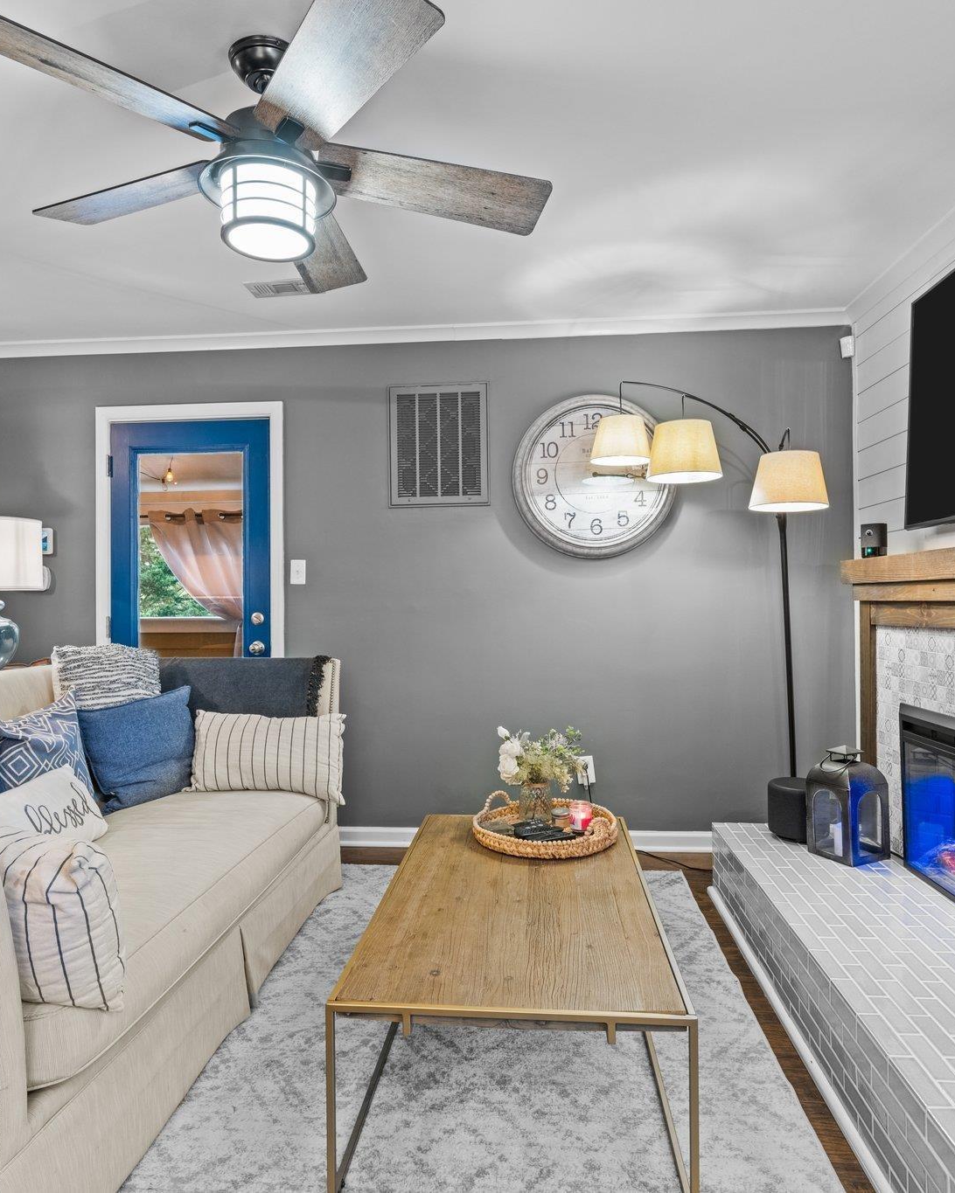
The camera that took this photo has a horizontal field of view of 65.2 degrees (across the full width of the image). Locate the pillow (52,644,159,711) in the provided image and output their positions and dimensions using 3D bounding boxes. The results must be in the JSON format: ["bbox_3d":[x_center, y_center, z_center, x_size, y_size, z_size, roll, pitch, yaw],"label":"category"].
[{"bbox_3d":[-1.354,0.372,2.720,0.430,0.430,0.150,0,-15,-25],"label":"pillow"}]

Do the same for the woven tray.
[{"bbox_3d":[0.214,0.704,2.368,0.450,0.100,0.450,0,0,0],"label":"woven tray"}]

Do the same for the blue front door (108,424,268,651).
[{"bbox_3d":[-1.399,0.154,3.676,0.812,2.030,0.045,0,0,5],"label":"blue front door"}]

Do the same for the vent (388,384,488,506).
[{"bbox_3d":[-0.181,-0.715,3.541,0.460,0.570,0.020,0,0,5],"label":"vent"}]

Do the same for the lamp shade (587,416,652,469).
[{"bbox_3d":[0.613,-0.666,3.183,0.253,0.185,0.253,0,0,5],"label":"lamp shade"}]

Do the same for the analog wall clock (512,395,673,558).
[{"bbox_3d":[0.542,-0.555,3.459,0.745,0.745,0.060,0,0,5],"label":"analog wall clock"}]

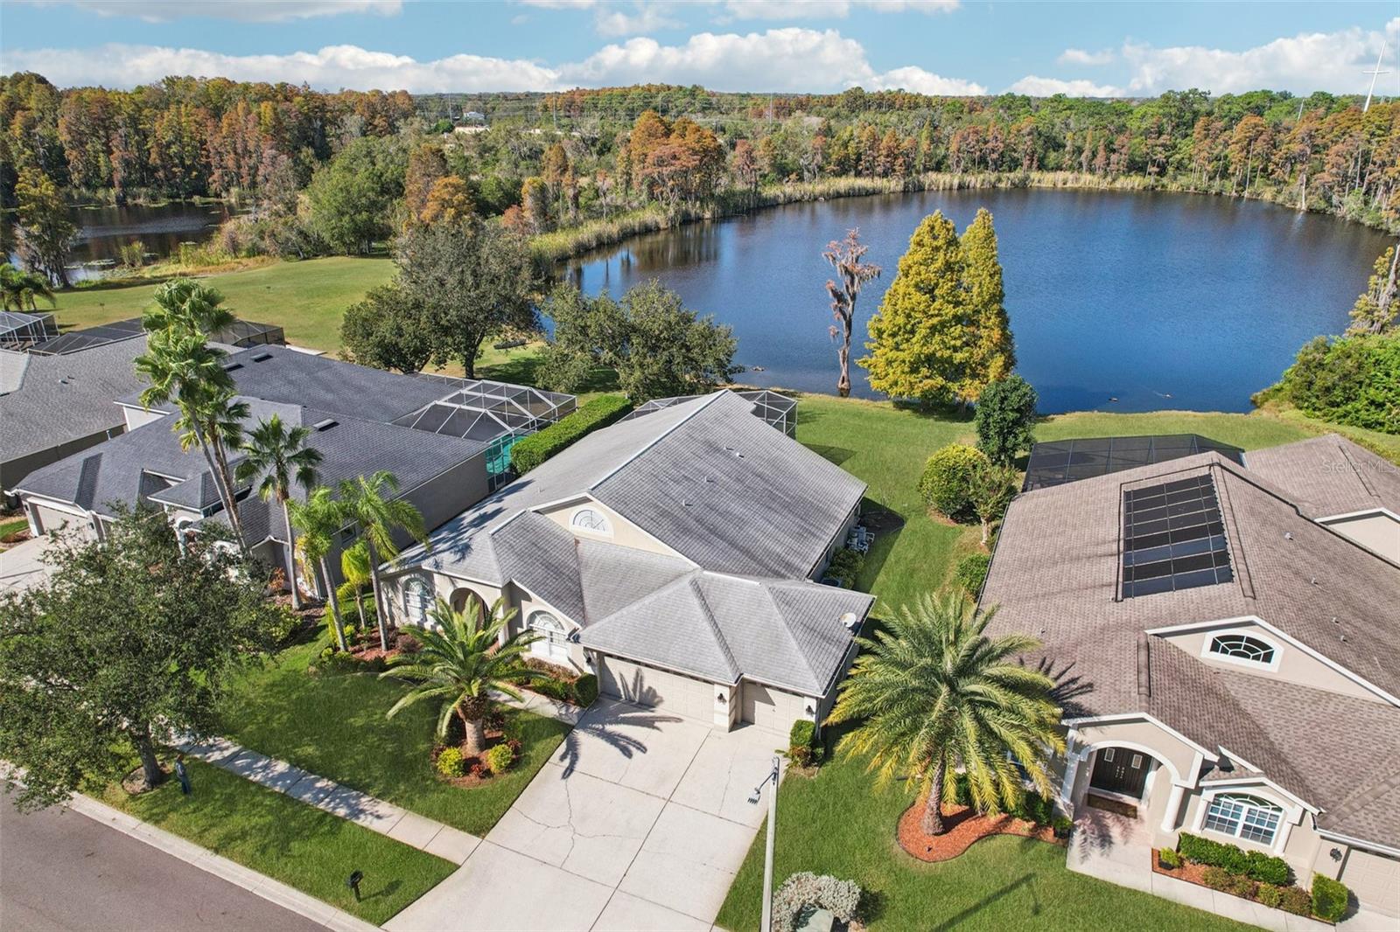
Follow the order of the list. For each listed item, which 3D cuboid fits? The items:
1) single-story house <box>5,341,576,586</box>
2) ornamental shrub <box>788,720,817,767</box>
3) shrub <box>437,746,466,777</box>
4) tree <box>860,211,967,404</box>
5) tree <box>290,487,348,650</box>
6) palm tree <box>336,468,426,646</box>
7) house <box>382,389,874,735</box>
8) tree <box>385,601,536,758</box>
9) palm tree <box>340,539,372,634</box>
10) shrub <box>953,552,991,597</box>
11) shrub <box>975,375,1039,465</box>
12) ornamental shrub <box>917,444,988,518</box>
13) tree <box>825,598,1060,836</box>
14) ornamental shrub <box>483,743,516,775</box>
[{"bbox_3d":[-22.834,-2.482,53.256,20.500,6.700,26.200,10,25,22],"label":"single-story house"},{"bbox_3d":[3.800,10.194,31.608,1.050,1.360,1.150,0,23,0],"label":"ornamental shrub"},{"bbox_3d":[-8.718,10.384,30.005,1.000,1.000,1.000,0,23,0],"label":"shrub"},{"bbox_3d":[17.543,-11.712,66.772,9.000,15.600,9.000,0,23,0],"label":"tree"},{"bbox_3d":[-15.410,4.436,35.511,2.400,7.700,2.600,10,25,22],"label":"tree"},{"bbox_3d":[-12.930,4.327,35.124,3.300,8.200,3.300,10,25,22],"label":"palm tree"},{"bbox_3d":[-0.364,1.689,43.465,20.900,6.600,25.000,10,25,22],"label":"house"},{"bbox_3d":[-8.358,8.110,30.582,5.700,6.000,5.700,0,23,0],"label":"tree"},{"bbox_3d":[-15.394,5.500,38.694,1.900,4.500,1.900,0,23,0],"label":"palm tree"},{"bbox_3d":[13.600,5.412,42.015,2.000,2.050,2.000,0,23,0],"label":"shrub"},{"bbox_3d":[19.559,-2.760,54.436,3.800,6.300,3.800,10,25,22],"label":"shrub"},{"bbox_3d":[14.770,0.984,49.796,3.750,4.200,3.750,0,23,0],"label":"ornamental shrub"},{"bbox_3d":[7.477,8.150,26.159,6.500,8.100,6.500,10,25,22],"label":"tree"},{"bbox_3d":[-7.280,10.680,31.241,1.050,0.920,1.050,0,23,0],"label":"ornamental shrub"}]

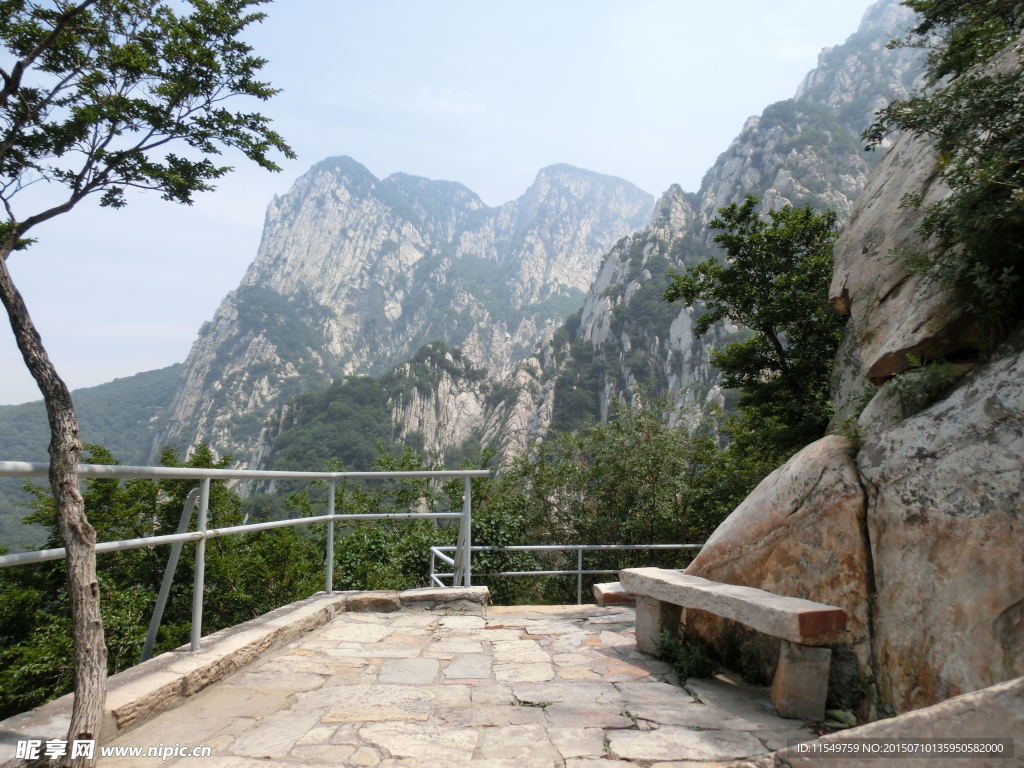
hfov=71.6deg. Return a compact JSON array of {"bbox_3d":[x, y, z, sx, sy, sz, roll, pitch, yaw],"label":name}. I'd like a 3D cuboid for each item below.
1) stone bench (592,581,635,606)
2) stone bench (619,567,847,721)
[{"bbox_3d":[1.148,2.088,7.079,0.644,0.161,0.518,-1,-8,5],"label":"stone bench"},{"bbox_3d":[1.230,1.503,4.299,0.299,0.529,1.792,3,-9,-20],"label":"stone bench"}]

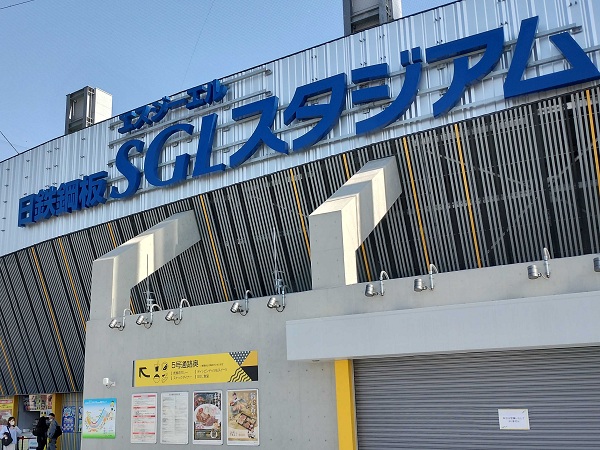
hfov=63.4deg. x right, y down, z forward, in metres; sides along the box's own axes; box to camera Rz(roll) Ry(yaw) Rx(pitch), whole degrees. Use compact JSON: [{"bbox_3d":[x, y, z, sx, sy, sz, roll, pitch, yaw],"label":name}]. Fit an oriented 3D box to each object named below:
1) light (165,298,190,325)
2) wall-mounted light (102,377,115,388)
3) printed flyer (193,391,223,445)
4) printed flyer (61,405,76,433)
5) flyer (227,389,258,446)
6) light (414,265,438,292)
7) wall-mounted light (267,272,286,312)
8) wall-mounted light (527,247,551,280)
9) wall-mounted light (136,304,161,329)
[{"bbox_3d":[-2.686,1.901,10.627,0.330,0.540,0.400,-11,-17,25],"label":"light"},{"bbox_3d":[-4.304,3.576,10.968,0.190,0.250,0.240,-11,-17,25],"label":"wall-mounted light"},{"bbox_3d":[-1.845,3.862,9.736,0.730,1.030,0.030,-11,-17,25],"label":"printed flyer"},{"bbox_3d":[-7.830,6.613,16.449,0.628,0.830,0.030,-11,-17,25],"label":"printed flyer"},{"bbox_3d":[-1.104,3.707,9.389,0.730,1.030,0.030,-11,-17,25],"label":"flyer"},{"bbox_3d":[2.159,0.925,8.347,0.330,0.510,0.400,-11,-17,25],"label":"light"},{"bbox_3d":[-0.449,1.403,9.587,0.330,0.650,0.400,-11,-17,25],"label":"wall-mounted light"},{"bbox_3d":[3.747,0.622,7.596,0.330,0.510,0.400,-11,-17,25],"label":"wall-mounted light"},{"bbox_3d":[-3.434,2.057,10.978,0.330,0.540,0.400,-11,-17,25],"label":"wall-mounted light"}]

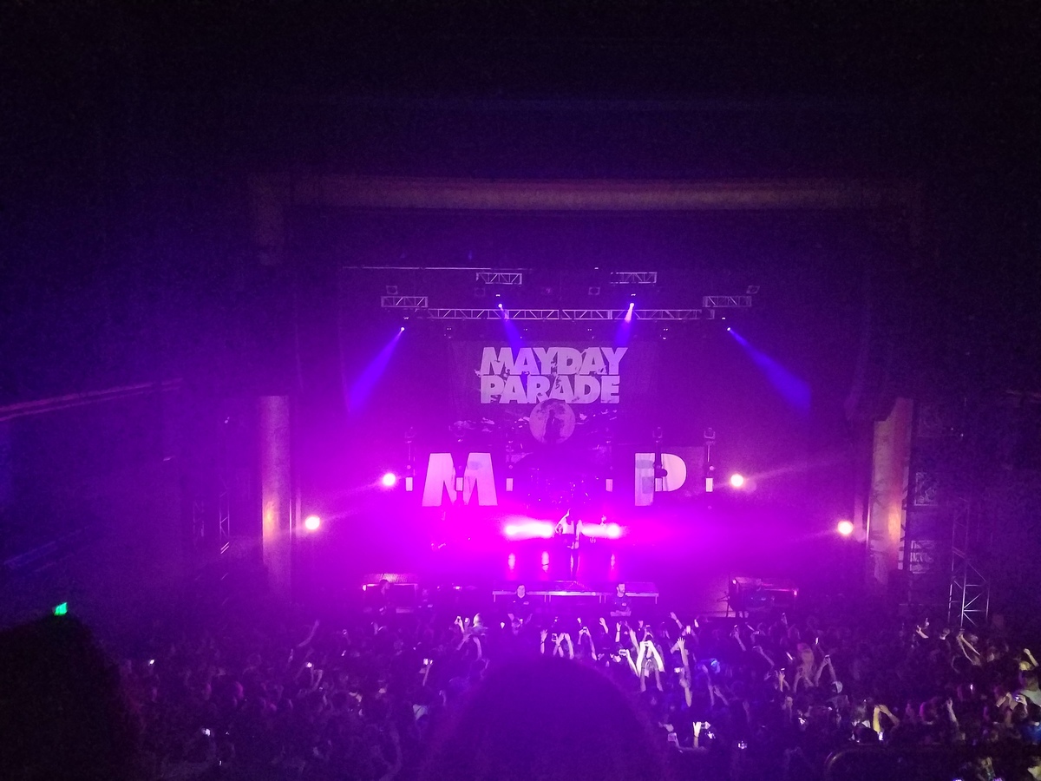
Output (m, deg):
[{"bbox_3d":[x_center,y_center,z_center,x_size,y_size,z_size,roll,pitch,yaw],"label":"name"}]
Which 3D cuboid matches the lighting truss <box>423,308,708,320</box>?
[{"bbox_3d":[1.369,-2.308,23.500,8.600,0.320,0.320,0,5,-1],"label":"lighting truss"}]

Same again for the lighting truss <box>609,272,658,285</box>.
[{"bbox_3d":[3.015,-3.003,20.900,1.270,0.320,0.320,0,5,-1],"label":"lighting truss"}]

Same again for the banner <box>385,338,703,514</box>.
[{"bbox_3d":[0.867,1.114,24.800,9.700,5.350,0.100,0,5,-1],"label":"banner"}]

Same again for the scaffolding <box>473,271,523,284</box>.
[{"bbox_3d":[-0.568,-3.003,20.900,1.270,0.320,0.320,0,5,-1],"label":"scaffolding"}]

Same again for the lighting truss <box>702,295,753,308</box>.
[{"bbox_3d":[5.531,-2.370,20.900,1.270,0.320,0.320,0,5,-1],"label":"lighting truss"}]

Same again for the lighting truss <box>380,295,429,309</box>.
[{"bbox_3d":[-3.096,-2.358,20.900,1.270,0.320,0.320,0,5,-1],"label":"lighting truss"}]

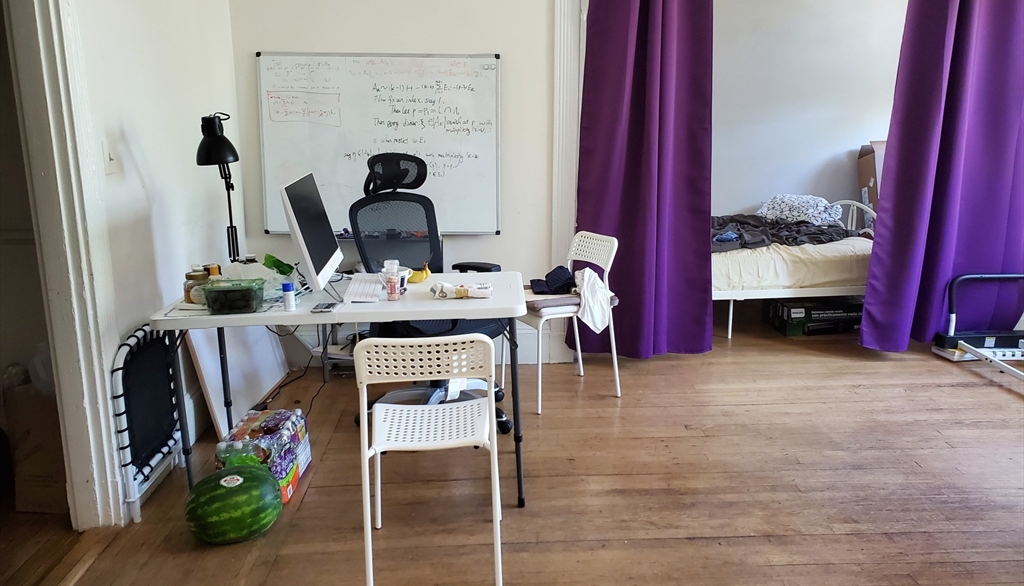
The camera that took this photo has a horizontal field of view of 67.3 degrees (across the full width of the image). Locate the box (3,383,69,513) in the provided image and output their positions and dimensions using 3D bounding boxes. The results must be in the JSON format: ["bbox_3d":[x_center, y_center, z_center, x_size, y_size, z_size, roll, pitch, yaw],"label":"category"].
[{"bbox_3d":[-1.623,0.509,2.831,0.250,0.470,0.360,0,12,3],"label":"box"}]

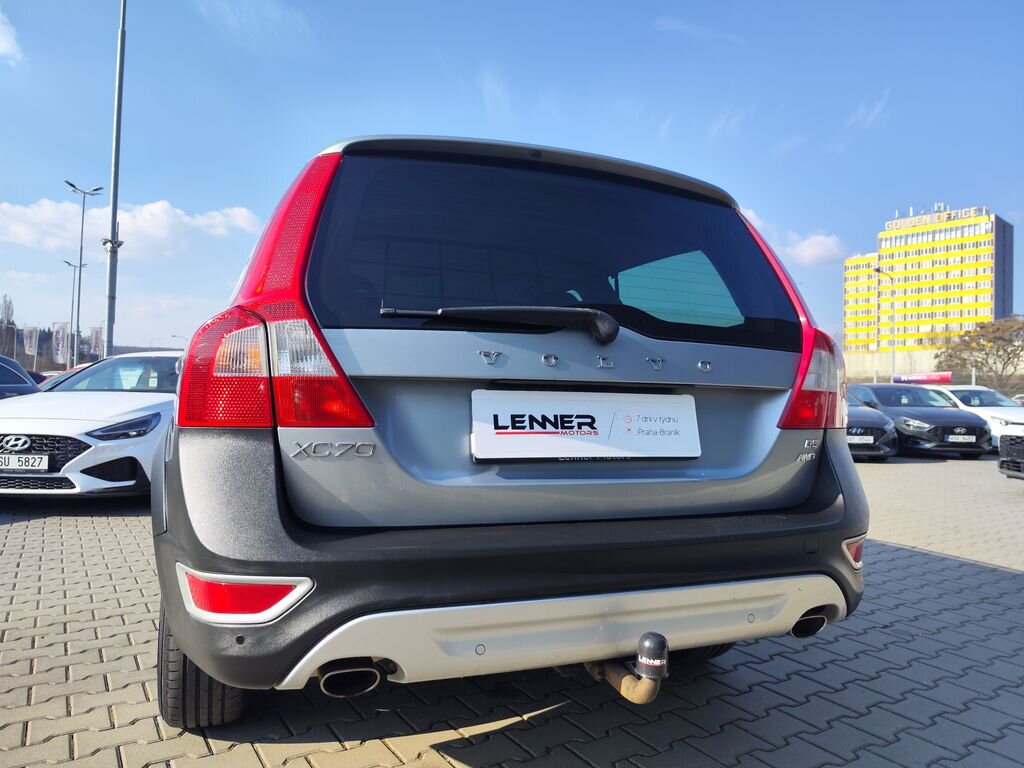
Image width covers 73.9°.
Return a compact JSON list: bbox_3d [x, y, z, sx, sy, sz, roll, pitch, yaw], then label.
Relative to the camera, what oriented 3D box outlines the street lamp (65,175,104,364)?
[{"bbox_3d":[-15.969,-3.032,25.113,1.250,8.766,1.200,3,-2,-33],"label":"street lamp"}]

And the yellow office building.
[{"bbox_3d":[111.296,-18.371,185.171,22.820,44.500,37.327,3,-3,-45],"label":"yellow office building"}]

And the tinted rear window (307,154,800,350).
[{"bbox_3d":[0.156,-0.295,1.514,1.185,0.439,0.115,1,-26,-20],"label":"tinted rear window"}]

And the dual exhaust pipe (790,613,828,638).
[{"bbox_3d":[0.648,0.548,1.589,0.100,0.062,0.140,1,-2,-20],"label":"dual exhaust pipe"}]

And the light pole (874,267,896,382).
[{"bbox_3d":[20.890,-1.913,38.121,1.300,9.262,0.300,2,-2,-27],"label":"light pole"}]

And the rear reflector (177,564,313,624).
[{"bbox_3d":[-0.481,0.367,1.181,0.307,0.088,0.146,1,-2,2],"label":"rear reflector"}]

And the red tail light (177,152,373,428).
[{"bbox_3d":[-0.464,-0.207,1.323,0.360,0.585,0.270,1,-2,-20],"label":"red tail light"}]

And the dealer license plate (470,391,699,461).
[{"bbox_3d":[0.170,0.092,1.448,0.530,0.138,0.025,1,-8,-20],"label":"dealer license plate"}]

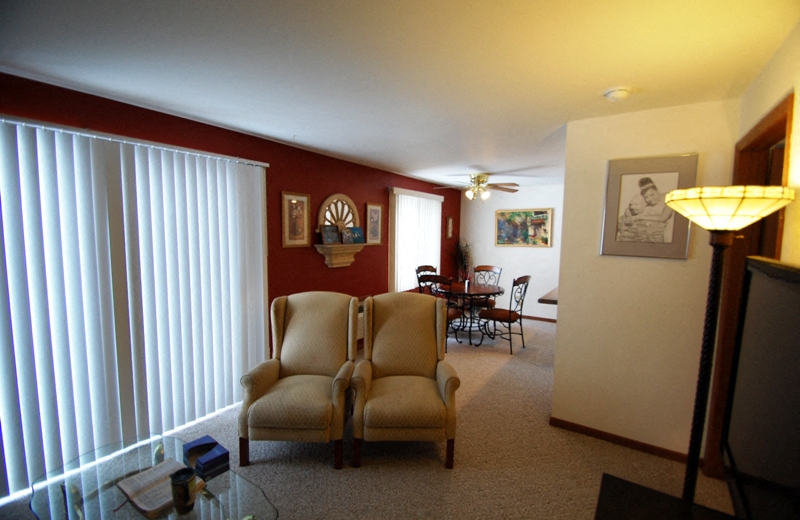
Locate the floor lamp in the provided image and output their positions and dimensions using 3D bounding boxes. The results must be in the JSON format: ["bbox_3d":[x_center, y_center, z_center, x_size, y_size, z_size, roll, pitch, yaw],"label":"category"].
[{"bbox_3d":[1.241,0.612,1.368,0.360,1.756,0.360,4,6,36],"label":"floor lamp"}]

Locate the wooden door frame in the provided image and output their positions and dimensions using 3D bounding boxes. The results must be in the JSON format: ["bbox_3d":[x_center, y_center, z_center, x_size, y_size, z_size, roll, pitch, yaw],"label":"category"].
[{"bbox_3d":[1.792,0.396,1.706,0.130,2.136,0.940,4,6,36],"label":"wooden door frame"}]

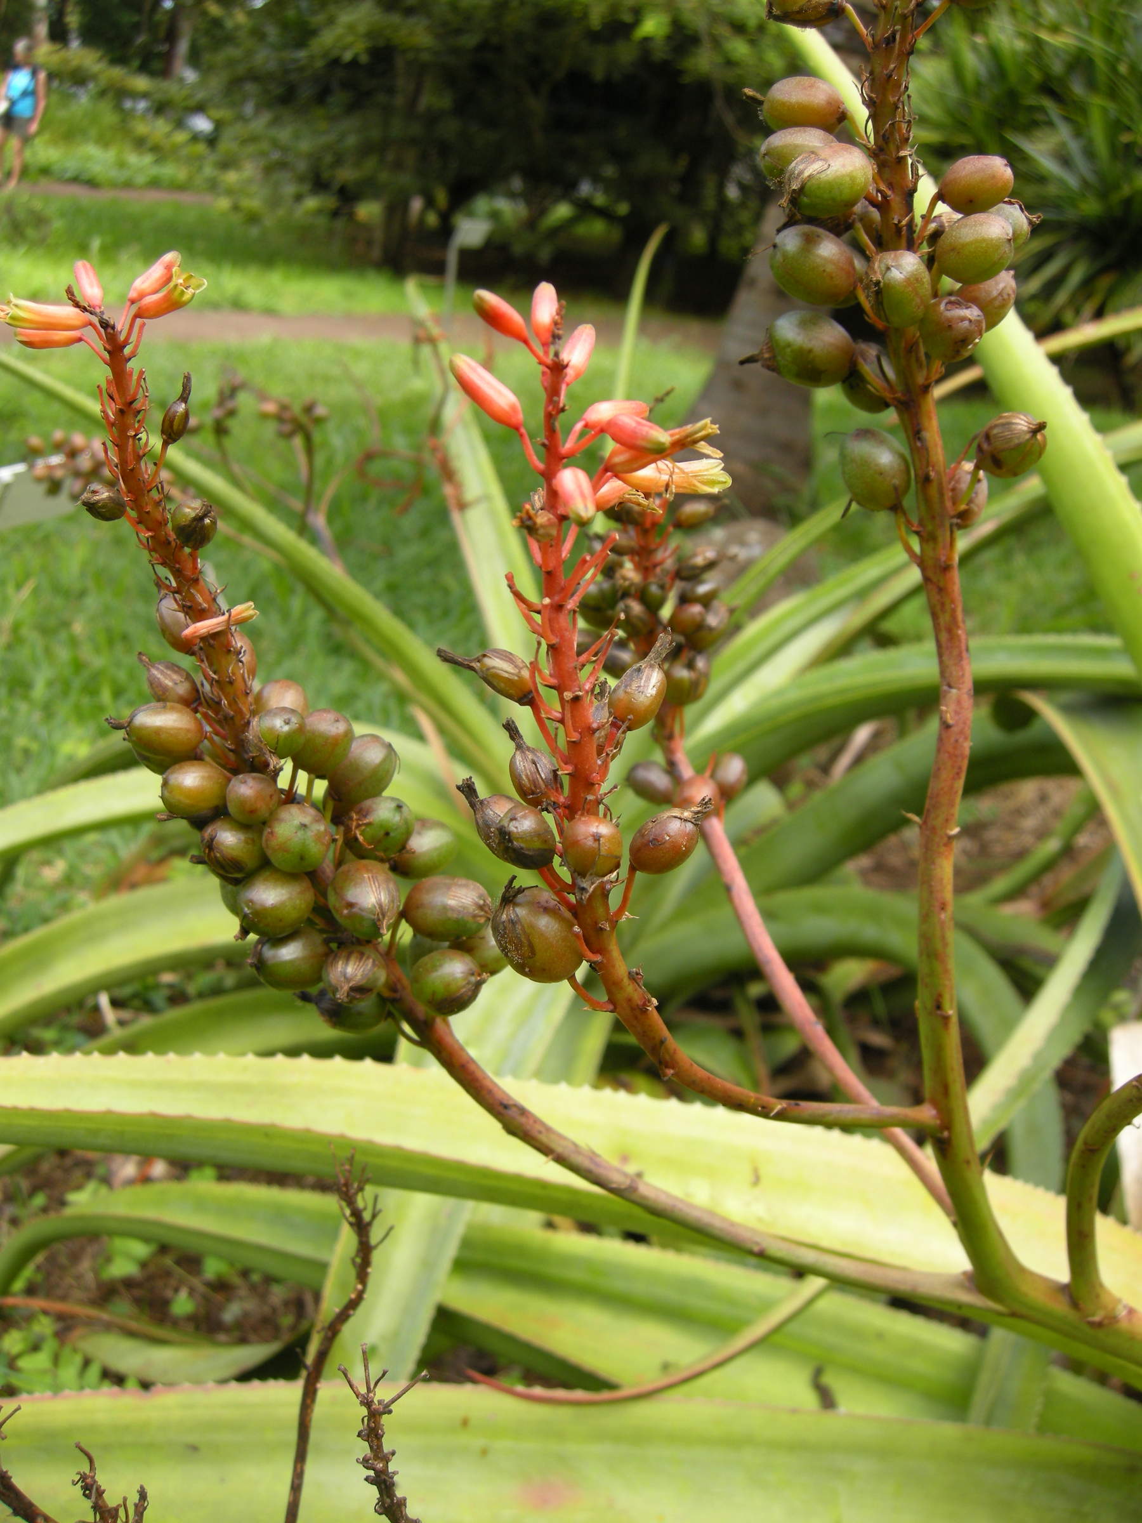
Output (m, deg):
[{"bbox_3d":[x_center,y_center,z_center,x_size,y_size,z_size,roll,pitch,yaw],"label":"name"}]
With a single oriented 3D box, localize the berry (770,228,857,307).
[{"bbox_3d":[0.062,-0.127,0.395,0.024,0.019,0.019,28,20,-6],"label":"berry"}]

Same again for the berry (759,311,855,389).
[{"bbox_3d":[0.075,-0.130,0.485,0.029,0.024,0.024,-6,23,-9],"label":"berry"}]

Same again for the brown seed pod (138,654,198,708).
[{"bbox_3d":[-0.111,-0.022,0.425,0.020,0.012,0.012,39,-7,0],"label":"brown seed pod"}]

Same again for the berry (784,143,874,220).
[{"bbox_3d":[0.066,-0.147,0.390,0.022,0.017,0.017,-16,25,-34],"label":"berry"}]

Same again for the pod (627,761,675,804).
[{"bbox_3d":[0.031,0.008,0.600,0.018,0.015,0.015,27,0,-12],"label":"pod"}]

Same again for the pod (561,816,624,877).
[{"bbox_3d":[0.006,0.023,0.417,0.016,0.016,0.019,0,-12,0],"label":"pod"}]

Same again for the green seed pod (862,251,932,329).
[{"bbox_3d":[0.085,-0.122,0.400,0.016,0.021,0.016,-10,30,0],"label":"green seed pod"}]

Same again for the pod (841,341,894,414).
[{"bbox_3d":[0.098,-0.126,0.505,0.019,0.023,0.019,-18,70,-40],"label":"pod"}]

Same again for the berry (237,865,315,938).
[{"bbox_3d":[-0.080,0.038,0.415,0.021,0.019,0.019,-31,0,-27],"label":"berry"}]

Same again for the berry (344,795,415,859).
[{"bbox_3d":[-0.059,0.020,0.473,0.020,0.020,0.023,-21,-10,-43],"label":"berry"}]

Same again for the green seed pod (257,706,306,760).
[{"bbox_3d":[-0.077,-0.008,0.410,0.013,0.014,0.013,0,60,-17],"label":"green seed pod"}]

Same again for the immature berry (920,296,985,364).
[{"bbox_3d":[0.106,-0.121,0.430,0.018,0.018,0.021,10,-19,-29],"label":"immature berry"}]

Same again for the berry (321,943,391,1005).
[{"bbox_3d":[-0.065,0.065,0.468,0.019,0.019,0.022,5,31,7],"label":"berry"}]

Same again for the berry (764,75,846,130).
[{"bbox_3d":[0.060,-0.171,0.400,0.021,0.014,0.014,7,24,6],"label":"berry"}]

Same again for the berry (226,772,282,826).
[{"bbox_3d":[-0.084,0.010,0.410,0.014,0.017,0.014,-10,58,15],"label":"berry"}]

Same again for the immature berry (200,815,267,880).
[{"bbox_3d":[-0.098,0.025,0.447,0.018,0.018,0.021,13,27,27],"label":"immature berry"}]

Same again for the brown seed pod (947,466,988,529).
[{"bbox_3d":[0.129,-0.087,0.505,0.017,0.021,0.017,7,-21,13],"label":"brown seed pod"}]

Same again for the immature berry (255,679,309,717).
[{"bbox_3d":[-0.088,-0.017,0.470,0.017,0.017,0.019,11,40,13],"label":"immature berry"}]

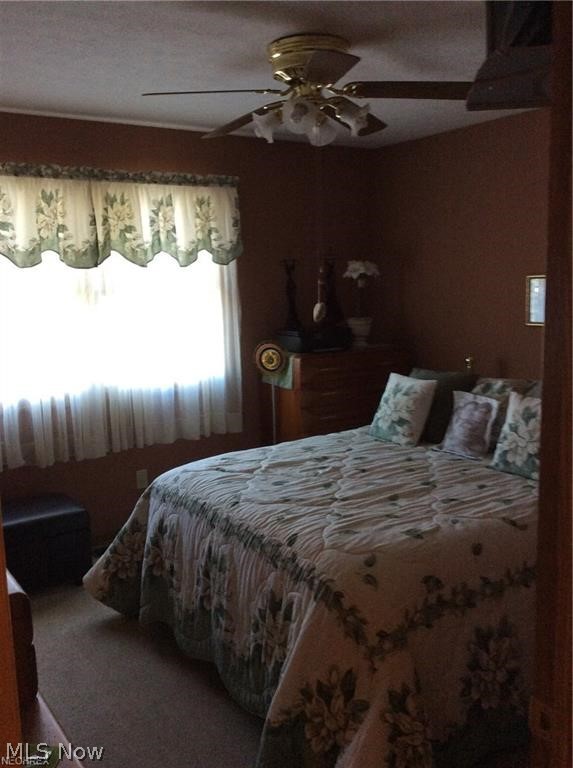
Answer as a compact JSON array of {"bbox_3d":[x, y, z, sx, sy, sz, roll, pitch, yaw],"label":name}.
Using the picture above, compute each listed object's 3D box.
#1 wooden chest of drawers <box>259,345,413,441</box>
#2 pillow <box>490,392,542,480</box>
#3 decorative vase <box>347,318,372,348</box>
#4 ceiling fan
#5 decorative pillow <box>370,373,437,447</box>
[{"bbox_3d":[0.337,0.323,4.644,0.850,1.130,0.460,-7,10,-32],"label":"wooden chest of drawers"},{"bbox_3d":[1.169,0.236,3.284,0.140,0.390,0.420,18,-4,-35],"label":"pillow"},{"bbox_3d":[0.468,-0.329,4.525,0.165,0.205,0.165,-1,9,0],"label":"decorative vase"},{"bbox_3d":[0.070,-1.076,2.689,1.280,0.380,1.280,-7,10,-32],"label":"ceiling fan"},{"bbox_3d":[0.671,0.131,4.085,0.140,0.385,0.430,21,-3,-30],"label":"decorative pillow"}]

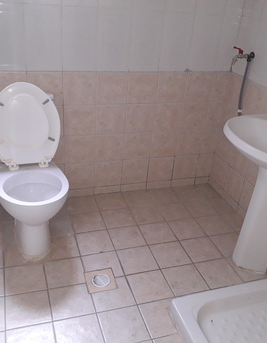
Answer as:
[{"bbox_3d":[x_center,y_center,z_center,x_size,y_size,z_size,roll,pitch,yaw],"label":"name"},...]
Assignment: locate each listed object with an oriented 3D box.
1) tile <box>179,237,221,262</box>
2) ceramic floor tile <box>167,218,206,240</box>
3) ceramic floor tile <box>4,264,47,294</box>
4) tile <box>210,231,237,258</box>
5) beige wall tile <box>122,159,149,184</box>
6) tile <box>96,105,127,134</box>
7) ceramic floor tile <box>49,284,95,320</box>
[{"bbox_3d":[0.403,0.466,2.115,0.199,0.012,0.198,-5,30,-18],"label":"tile"},{"bbox_3d":[0.345,0.373,2.289,0.200,0.009,0.198,-5,30,-18],"label":"ceramic floor tile"},{"bbox_3d":[-0.546,0.545,1.807,0.200,0.010,0.200,-5,30,-18],"label":"ceramic floor tile"},{"bbox_3d":[0.592,0.447,2.172,0.200,0.010,0.200,-5,30,-18],"label":"tile"},{"bbox_3d":[0.012,0.000,2.556,0.199,0.200,0.012,-5,30,-18],"label":"beige wall tile"},{"bbox_3d":[-0.147,-0.339,2.314,0.199,0.200,0.010,-5,30,-18],"label":"tile"},{"bbox_3d":[-0.295,0.623,1.706,0.199,0.012,0.198,-5,30,-18],"label":"ceramic floor tile"}]

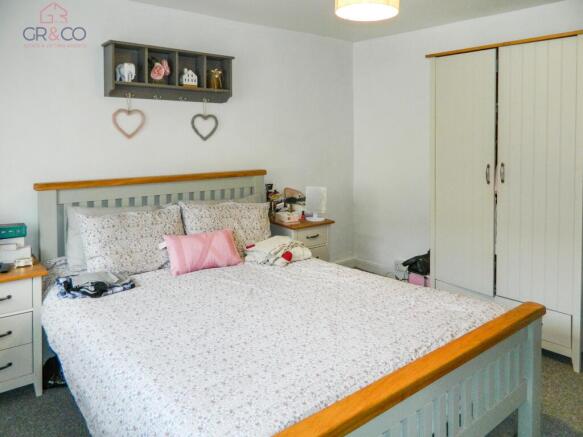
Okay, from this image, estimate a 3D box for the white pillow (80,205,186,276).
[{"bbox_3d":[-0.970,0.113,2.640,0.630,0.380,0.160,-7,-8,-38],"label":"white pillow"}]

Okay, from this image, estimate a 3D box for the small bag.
[{"bbox_3d":[1.015,0.331,3.335,0.250,0.200,0.270,-7,12,-38],"label":"small bag"}]

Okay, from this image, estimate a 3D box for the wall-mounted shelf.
[{"bbox_3d":[-0.823,-1.004,2.951,0.880,0.330,0.150,-7,12,-38],"label":"wall-mounted shelf"}]

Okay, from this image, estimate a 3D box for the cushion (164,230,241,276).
[{"bbox_3d":[-0.558,0.203,2.650,0.440,0.230,0.120,-7,-15,-38],"label":"cushion"}]

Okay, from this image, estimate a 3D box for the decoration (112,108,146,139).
[{"bbox_3d":[-1.095,-0.641,2.846,0.215,0.195,0.025,-7,12,-38],"label":"decoration"}]

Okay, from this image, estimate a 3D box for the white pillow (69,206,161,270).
[{"bbox_3d":[-1.100,0.091,2.739,0.660,0.380,0.150,-7,-2,-38],"label":"white pillow"}]

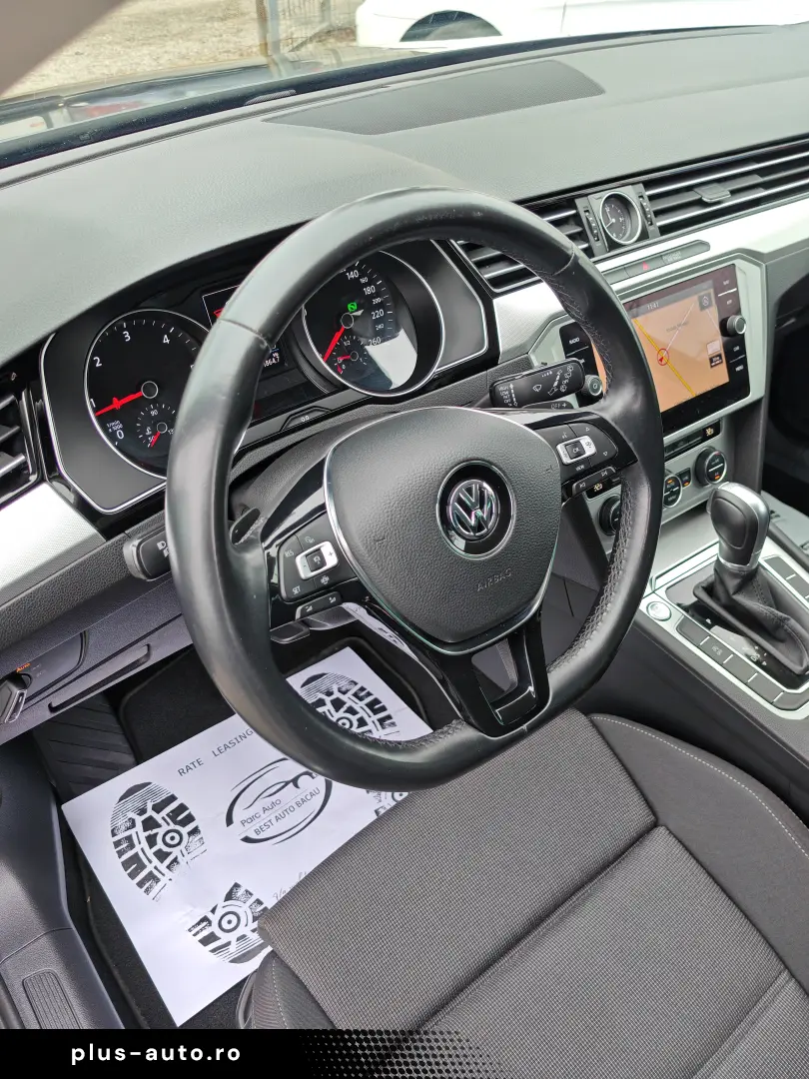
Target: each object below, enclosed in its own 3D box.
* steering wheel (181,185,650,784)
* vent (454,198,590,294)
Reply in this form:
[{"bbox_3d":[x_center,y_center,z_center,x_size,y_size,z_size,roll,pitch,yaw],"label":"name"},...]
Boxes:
[{"bbox_3d":[0.020,-0.030,0.533,0.370,0.362,0.090,-26,19,-29],"label":"steering wheel"},{"bbox_3d":[0.098,-0.255,0.713,0.155,0.056,0.030,-26,21,-29],"label":"vent"}]

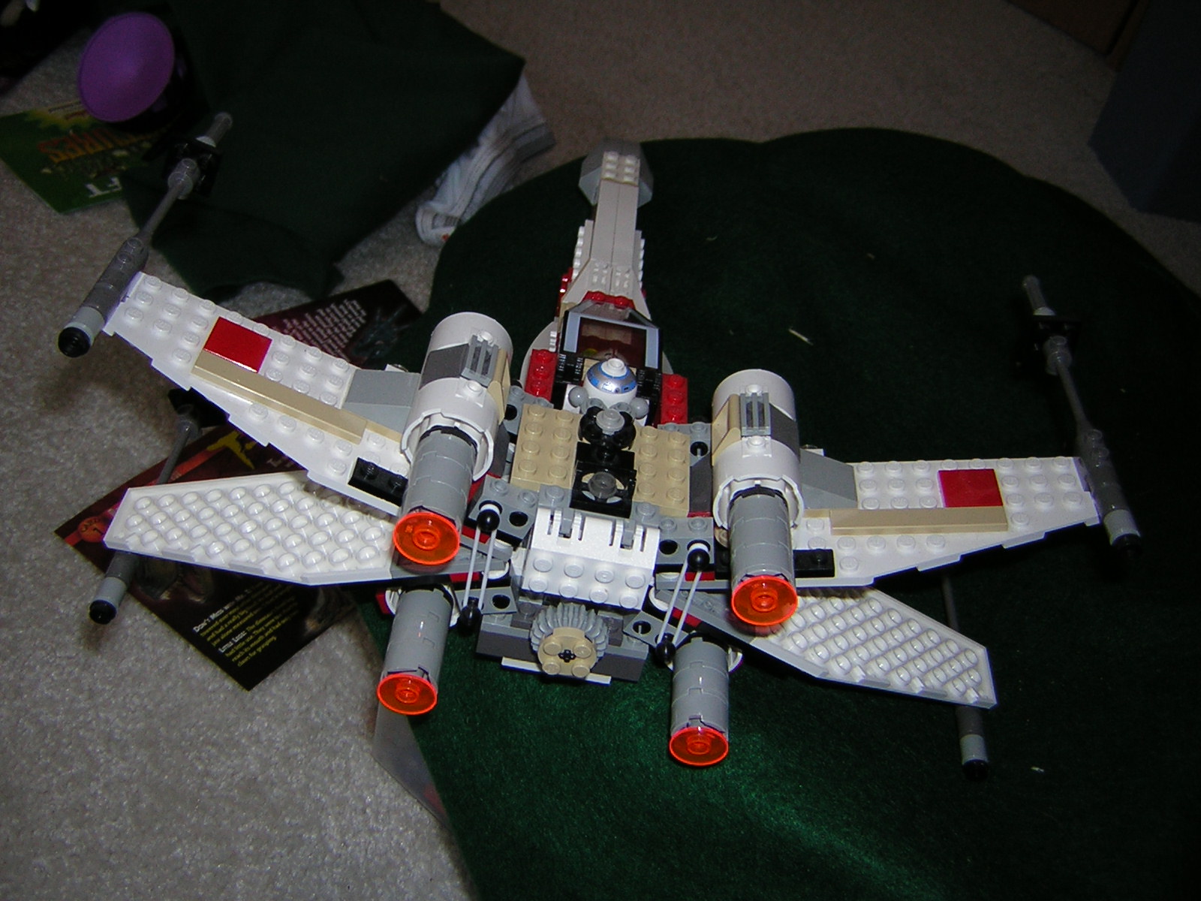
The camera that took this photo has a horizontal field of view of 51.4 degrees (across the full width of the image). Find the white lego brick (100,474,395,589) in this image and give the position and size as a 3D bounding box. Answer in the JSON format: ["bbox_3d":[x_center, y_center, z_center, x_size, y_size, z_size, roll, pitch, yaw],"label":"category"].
[{"bbox_3d":[-0.104,0.025,0.375,0.096,0.005,0.048,-6,39,8],"label":"white lego brick"}]

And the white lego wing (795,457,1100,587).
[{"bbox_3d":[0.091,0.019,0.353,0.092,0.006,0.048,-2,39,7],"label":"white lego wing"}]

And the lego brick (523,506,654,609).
[{"bbox_3d":[-0.003,0.029,0.323,0.032,0.022,0.011,10,41,-4],"label":"lego brick"}]

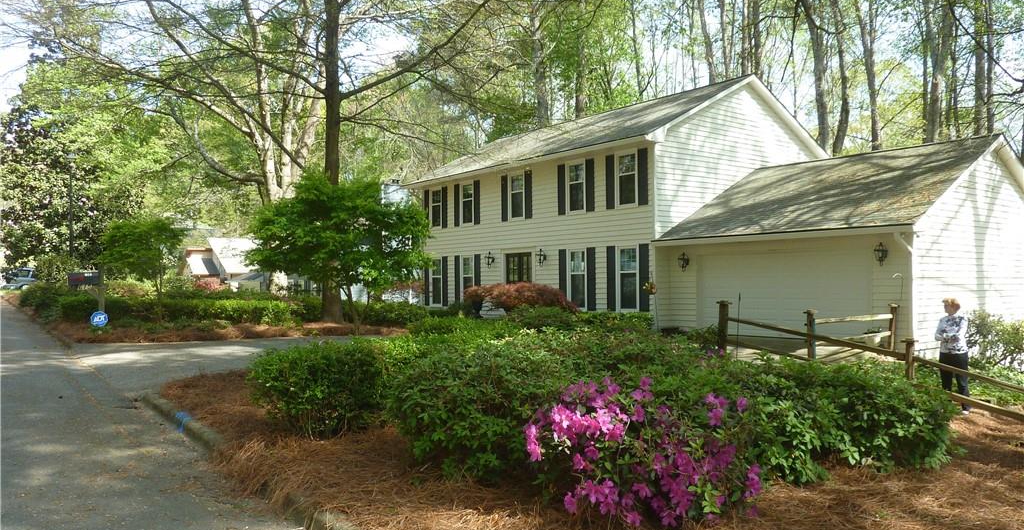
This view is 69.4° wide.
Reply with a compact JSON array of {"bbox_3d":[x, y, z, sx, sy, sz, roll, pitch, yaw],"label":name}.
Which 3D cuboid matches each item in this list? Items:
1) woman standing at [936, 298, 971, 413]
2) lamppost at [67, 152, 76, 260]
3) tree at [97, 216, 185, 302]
[{"bbox_3d":[6.165,1.267,10.350,0.500,1.620,0.360,-2,-2,41],"label":"woman standing"},{"bbox_3d":[-14.296,-1.217,24.000,0.320,4.900,0.320,0,-1,0],"label":"lamppost"},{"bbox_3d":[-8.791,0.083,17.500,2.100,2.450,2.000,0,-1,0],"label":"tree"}]

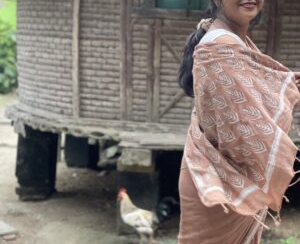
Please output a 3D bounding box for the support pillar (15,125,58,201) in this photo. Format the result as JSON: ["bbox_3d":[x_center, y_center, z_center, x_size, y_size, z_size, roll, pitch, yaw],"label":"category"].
[{"bbox_3d":[-0.834,0.283,5.525,0.240,0.540,0.240,3,9,7],"label":"support pillar"}]

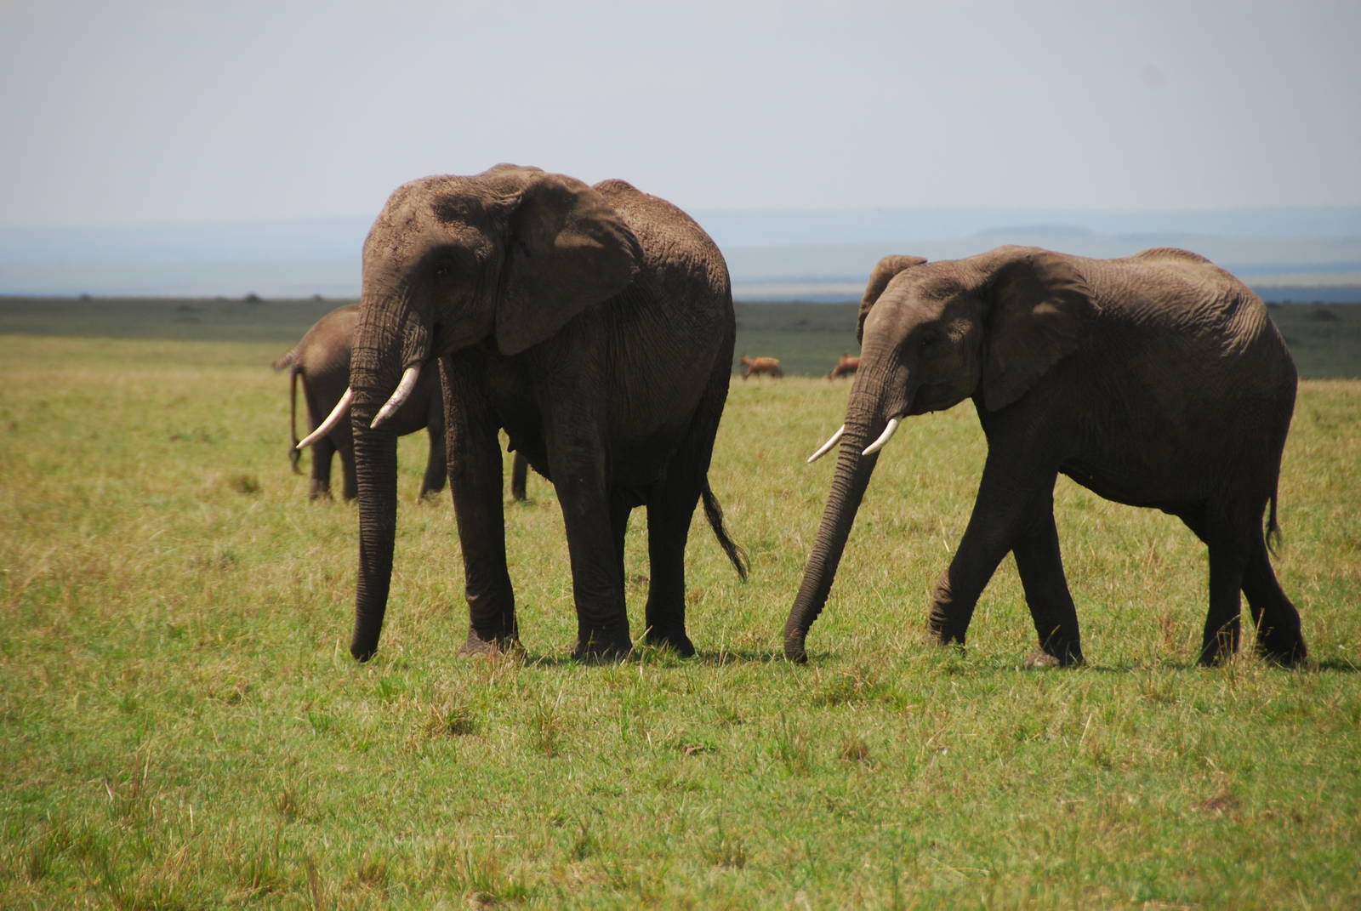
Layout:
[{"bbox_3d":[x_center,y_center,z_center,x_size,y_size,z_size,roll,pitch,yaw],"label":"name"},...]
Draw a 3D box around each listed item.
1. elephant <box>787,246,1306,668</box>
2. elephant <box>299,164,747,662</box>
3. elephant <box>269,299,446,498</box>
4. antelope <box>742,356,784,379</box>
[{"bbox_3d":[1.994,0.012,62.000,2.950,2.310,1.200,0,1,-23],"label":"elephant"},{"bbox_3d":[-0.799,-0.228,62.500,1.500,2.750,3.350,1,1,42],"label":"elephant"},{"bbox_3d":[-2.578,-0.587,114.000,2.900,2.100,1.150,0,1,-14],"label":"elephant"},{"bbox_3d":[3.152,-3.336,440.000,1.650,1.120,0.450,0,1,-5],"label":"antelope"}]

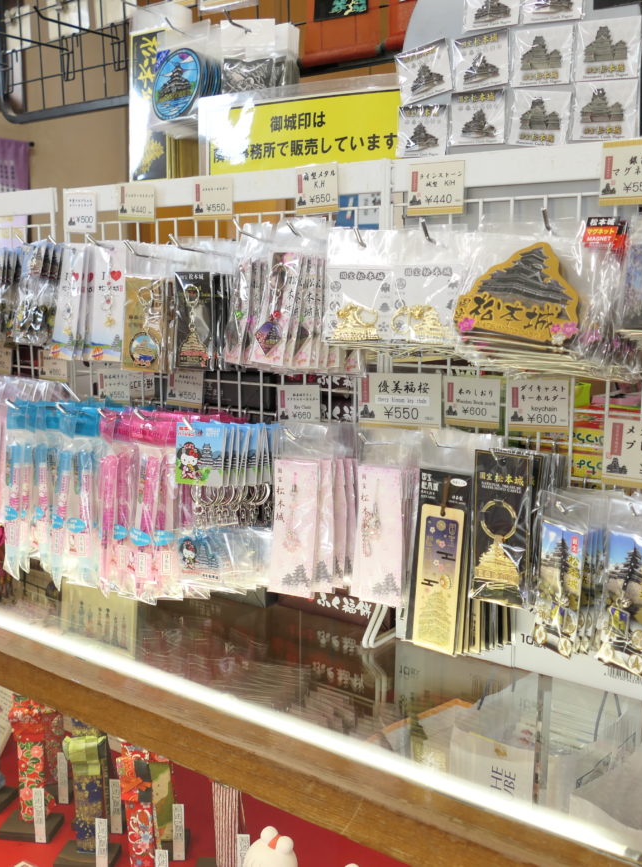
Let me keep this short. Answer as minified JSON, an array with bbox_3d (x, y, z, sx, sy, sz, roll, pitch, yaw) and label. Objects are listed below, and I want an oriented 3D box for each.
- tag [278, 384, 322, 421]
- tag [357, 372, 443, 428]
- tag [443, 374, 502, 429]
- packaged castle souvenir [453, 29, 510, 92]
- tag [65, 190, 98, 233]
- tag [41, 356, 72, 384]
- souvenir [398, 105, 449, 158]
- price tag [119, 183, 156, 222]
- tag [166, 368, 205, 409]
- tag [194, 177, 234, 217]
[{"bbox_3d":[-0.022,-0.027,0.938,0.052,0.043,0.004,6,10,34],"label":"tag"},{"bbox_3d":[0.075,-0.031,0.874,0.091,0.055,0.004,6,11,34],"label":"tag"},{"bbox_3d":[0.140,-0.029,0.835,0.056,0.045,0.004,5,10,31],"label":"tag"},{"bbox_3d":[0.161,-0.375,0.911,0.059,0.055,0.008,5,10,31],"label":"packaged castle souvenir"},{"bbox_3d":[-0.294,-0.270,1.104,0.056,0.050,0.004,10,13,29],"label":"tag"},{"bbox_3d":[-0.349,-0.090,1.175,0.055,0.041,0.004,6,11,34],"label":"tag"},{"bbox_3d":[0.118,-0.348,1.040,0.059,0.057,0.008,7,12,23],"label":"souvenir"},{"bbox_3d":[-0.211,-0.266,1.037,0.057,0.041,0.004,6,10,34],"label":"price tag"},{"bbox_3d":[-0.159,-0.054,1.048,0.055,0.045,0.004,6,11,34],"label":"tag"},{"bbox_3d":[-0.116,-0.254,0.972,0.056,0.043,0.004,6,10,34],"label":"tag"}]

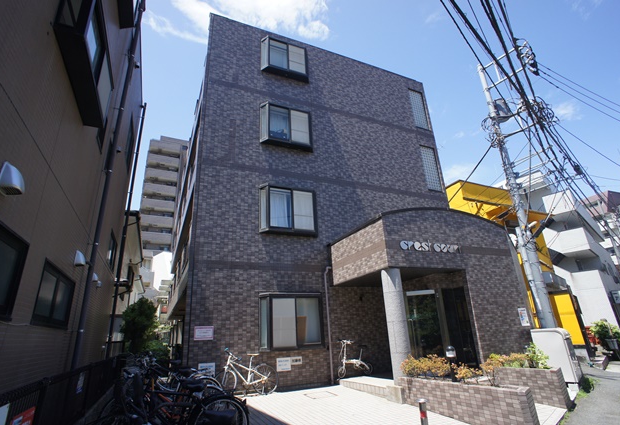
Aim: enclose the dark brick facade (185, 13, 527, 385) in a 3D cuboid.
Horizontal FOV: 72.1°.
[{"bbox_3d":[1.601,-1.265,12.399,9.452,11.793,3.741,7,-24,-23],"label":"dark brick facade"}]

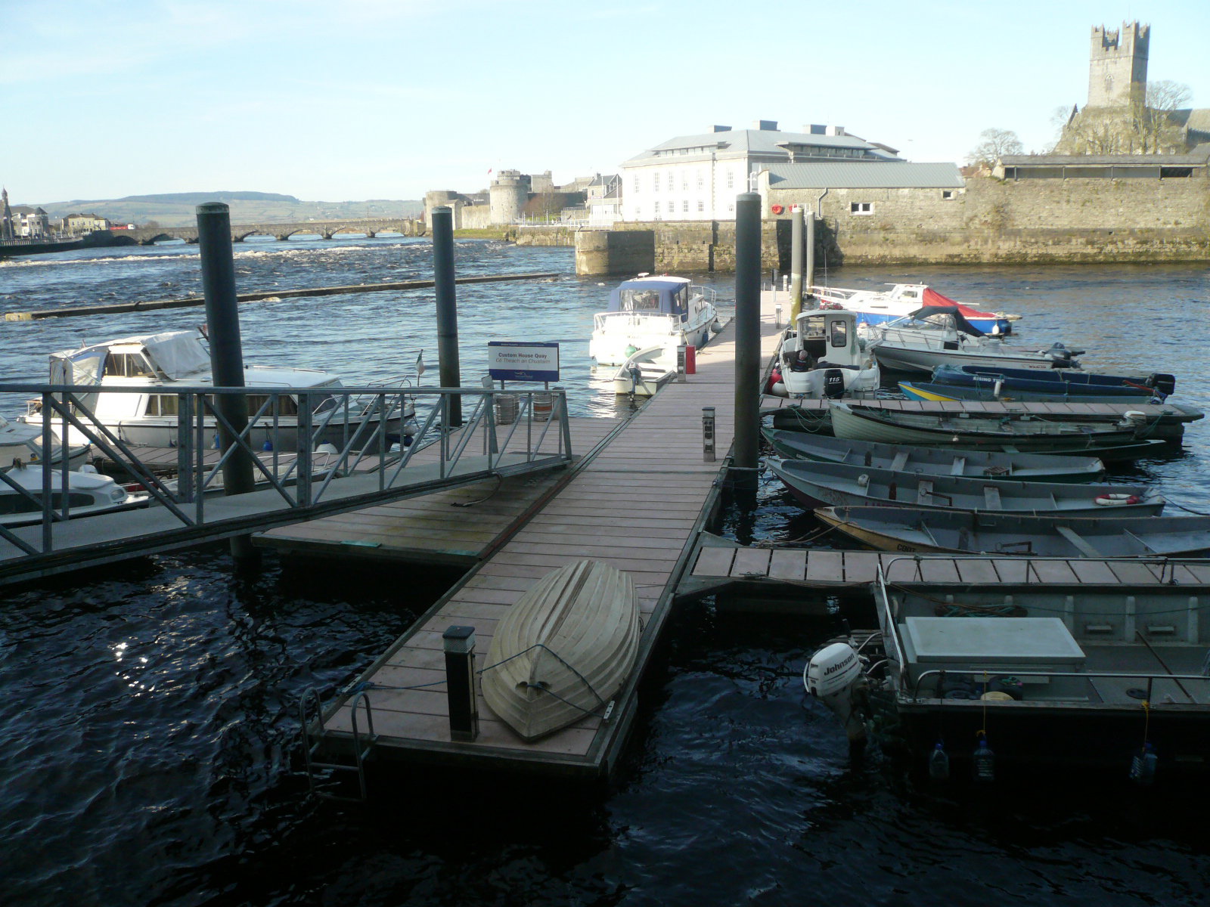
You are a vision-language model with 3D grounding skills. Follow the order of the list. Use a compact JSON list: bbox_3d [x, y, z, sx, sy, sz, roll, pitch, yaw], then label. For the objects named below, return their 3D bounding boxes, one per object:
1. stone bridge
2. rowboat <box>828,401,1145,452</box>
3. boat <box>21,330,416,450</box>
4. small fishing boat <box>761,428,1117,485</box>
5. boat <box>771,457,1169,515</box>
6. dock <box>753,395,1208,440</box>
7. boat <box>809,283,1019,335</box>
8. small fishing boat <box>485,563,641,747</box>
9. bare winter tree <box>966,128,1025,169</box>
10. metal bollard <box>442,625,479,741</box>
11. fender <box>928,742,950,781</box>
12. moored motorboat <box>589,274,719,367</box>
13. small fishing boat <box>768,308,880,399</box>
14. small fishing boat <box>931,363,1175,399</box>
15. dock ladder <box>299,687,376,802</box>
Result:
[{"bbox_3d":[-129.585,-87.754,385.000,117.000,7.200,10.000,-1,14,2],"label":"stone bridge"},{"bbox_3d":[7.986,-0.602,20.940,6.150,0.950,1.600,2,14,16],"label":"rowboat"},{"bbox_3d":[-7.505,-1.078,19.782,7.900,2.850,2.700,1,13,12],"label":"boat"},{"bbox_3d":[5.316,0.199,16.307,5.400,0.850,1.500,2,14,15],"label":"small fishing boat"},{"bbox_3d":[5.192,0.627,14.486,5.500,0.850,1.680,2,14,14],"label":"boat"},{"bbox_3d":[7.352,-0.642,20.002,8.350,0.650,1.250,2,14,14],"label":"dock"},{"bbox_3d":[12.540,-5.892,40.424,7.700,2.400,2.500,3,14,19],"label":"boat"},{"bbox_3d":[-0.408,1.864,10.019,1.380,0.540,3.250,1,14,9],"label":"small fishing boat"},{"bbox_3d":[65.930,-48.412,166.474,10.000,13.000,10.000,1,13,13],"label":"bare winter tree"},{"bbox_3d":[-1.260,2.002,8.515,0.230,1.000,0.230,2,14,13],"label":"metal bollard"},{"bbox_3d":[2.602,2.403,7.620,0.160,0.320,0.160,1,13,13],"label":"fender"},{"bbox_3d":[2.073,-4.773,34.248,2.800,3.000,7.400,3,14,18],"label":"moored motorboat"},{"bbox_3d":[6.421,-2.903,27.833,2.450,2.600,6.100,2,14,13],"label":"small fishing boat"},{"bbox_3d":[10.380,-1.519,22.925,5.200,1.100,1.550,2,14,16],"label":"small fishing boat"},{"bbox_3d":[-2.052,2.306,7.574,0.460,1.050,0.320,1,13,13],"label":"dock ladder"}]

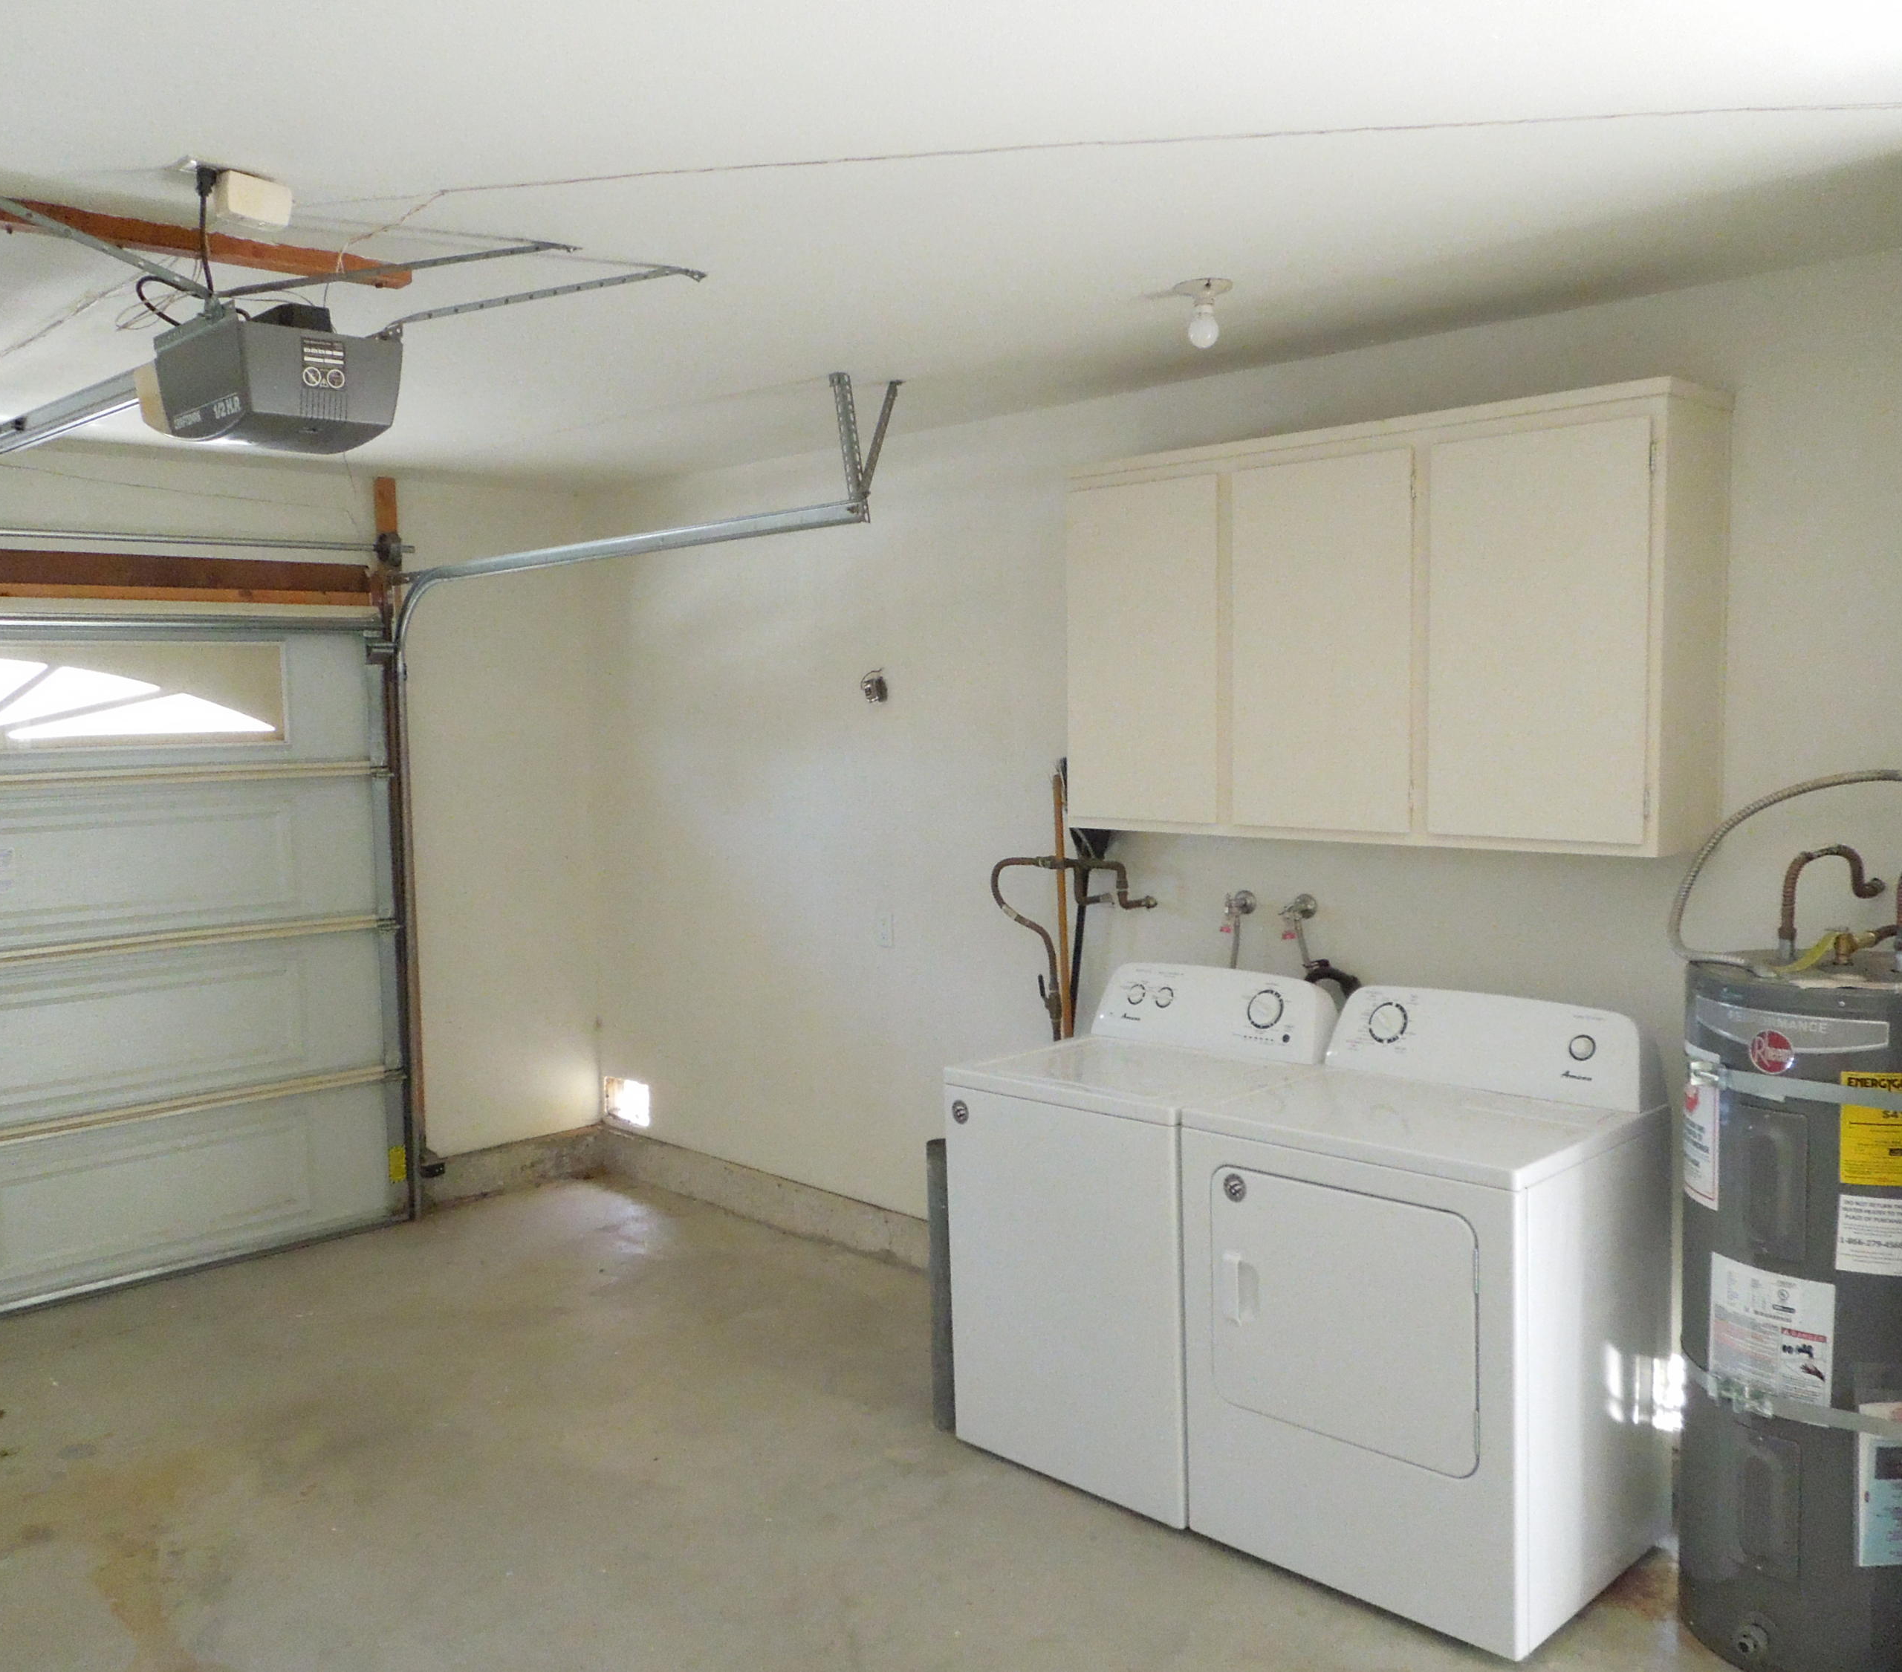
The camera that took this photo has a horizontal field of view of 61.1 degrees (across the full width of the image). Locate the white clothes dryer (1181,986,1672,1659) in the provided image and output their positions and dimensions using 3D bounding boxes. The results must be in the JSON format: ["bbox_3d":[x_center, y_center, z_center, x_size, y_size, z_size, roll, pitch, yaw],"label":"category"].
[{"bbox_3d":[0.992,0.938,3.367,0.735,1.097,0.688,4,6,45],"label":"white clothes dryer"}]

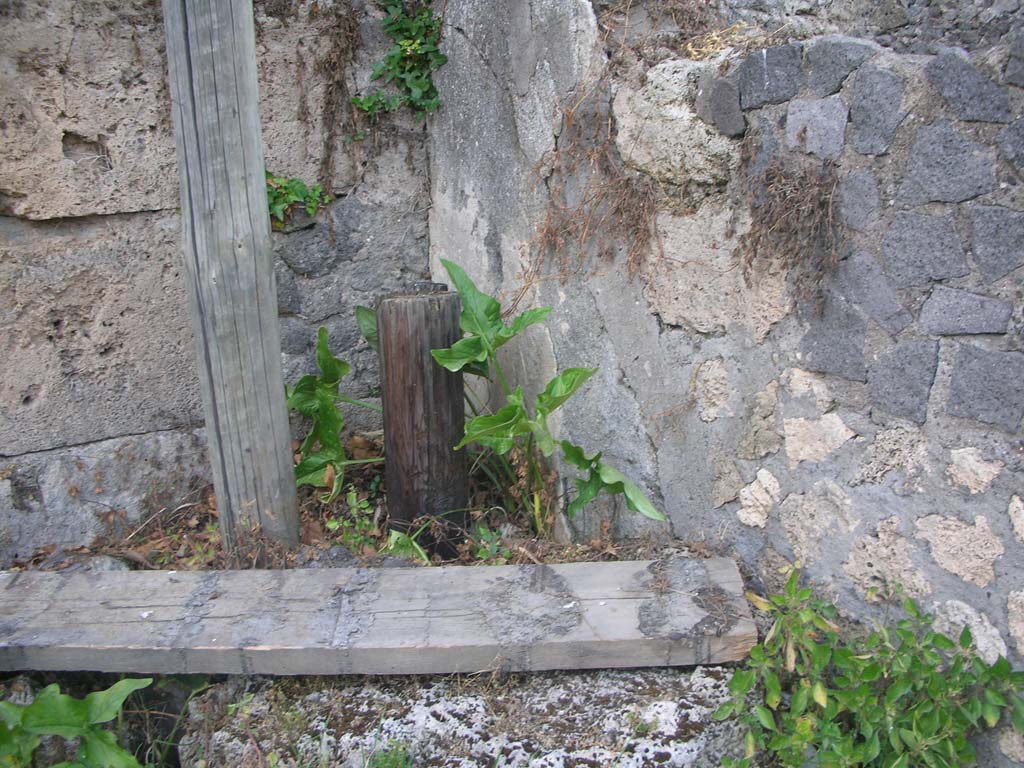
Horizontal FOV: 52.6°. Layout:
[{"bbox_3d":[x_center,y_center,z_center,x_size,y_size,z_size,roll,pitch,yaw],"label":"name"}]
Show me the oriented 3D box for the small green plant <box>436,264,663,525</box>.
[{"bbox_3d":[0.056,0.015,1.635,0.350,0.380,0.230,0,20,0],"label":"small green plant"}]

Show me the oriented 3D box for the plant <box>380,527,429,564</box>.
[{"bbox_3d":[-0.169,0.255,1.630,0.076,0.040,0.050,0,20,0],"label":"plant"}]

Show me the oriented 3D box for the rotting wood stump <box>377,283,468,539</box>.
[{"bbox_3d":[-0.140,0.052,1.650,0.130,0.410,0.130,0,20,0],"label":"rotting wood stump"}]

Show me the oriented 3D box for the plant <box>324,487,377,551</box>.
[{"bbox_3d":[-0.262,0.220,1.690,0.088,0.075,0.085,0,20,0],"label":"plant"}]

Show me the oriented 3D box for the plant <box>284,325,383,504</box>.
[{"bbox_3d":[-0.296,0.052,1.735,0.150,0.260,0.130,0,20,0],"label":"plant"}]

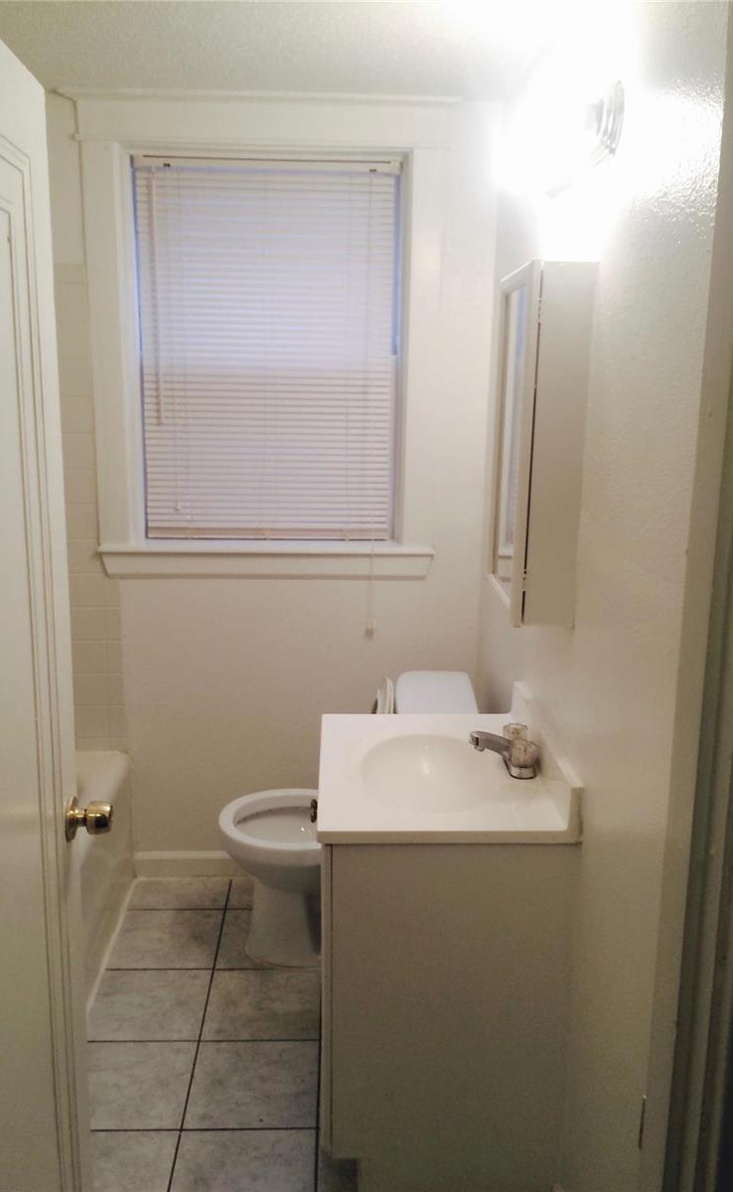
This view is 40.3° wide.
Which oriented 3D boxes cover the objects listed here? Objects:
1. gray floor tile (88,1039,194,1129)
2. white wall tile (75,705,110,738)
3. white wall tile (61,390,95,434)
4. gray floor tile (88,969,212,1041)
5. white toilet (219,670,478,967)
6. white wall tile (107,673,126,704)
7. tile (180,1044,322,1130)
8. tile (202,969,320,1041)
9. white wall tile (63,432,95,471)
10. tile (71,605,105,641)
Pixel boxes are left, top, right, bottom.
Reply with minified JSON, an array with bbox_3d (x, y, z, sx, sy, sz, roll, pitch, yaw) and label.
[{"bbox_3d":[-0.578,1.176,2.402,0.304,0.010,0.304,0,13,-2],"label":"gray floor tile"},{"bbox_3d":[-0.885,0.400,3.236,0.107,0.107,0.010,0,13,-2],"label":"white wall tile"},{"bbox_3d":[-0.869,-0.548,3.011,0.107,0.107,0.010,0,13,-2],"label":"white wall tile"},{"bbox_3d":[-0.586,1.108,2.709,0.305,0.010,0.305,0,13,-2],"label":"gray floor tile"},{"bbox_3d":[-0.052,0.655,2.932,0.765,0.785,0.470,0,13,-2],"label":"white toilet"},{"bbox_3d":[-0.804,0.300,3.209,0.053,0.107,0.008,0,13,-2],"label":"white wall tile"},{"bbox_3d":[-0.270,1.178,2.413,0.304,0.010,0.304,0,13,-2],"label":"tile"},{"bbox_3d":[-0.279,1.111,2.719,0.305,0.010,0.305,0,13,-2],"label":"tile"},{"bbox_3d":[-0.873,-0.440,3.031,0.107,0.107,0.008,0,13,-2],"label":"white wall tile"},{"bbox_3d":[-0.880,0.084,3.161,0.107,0.107,0.010,0,13,-2],"label":"tile"}]

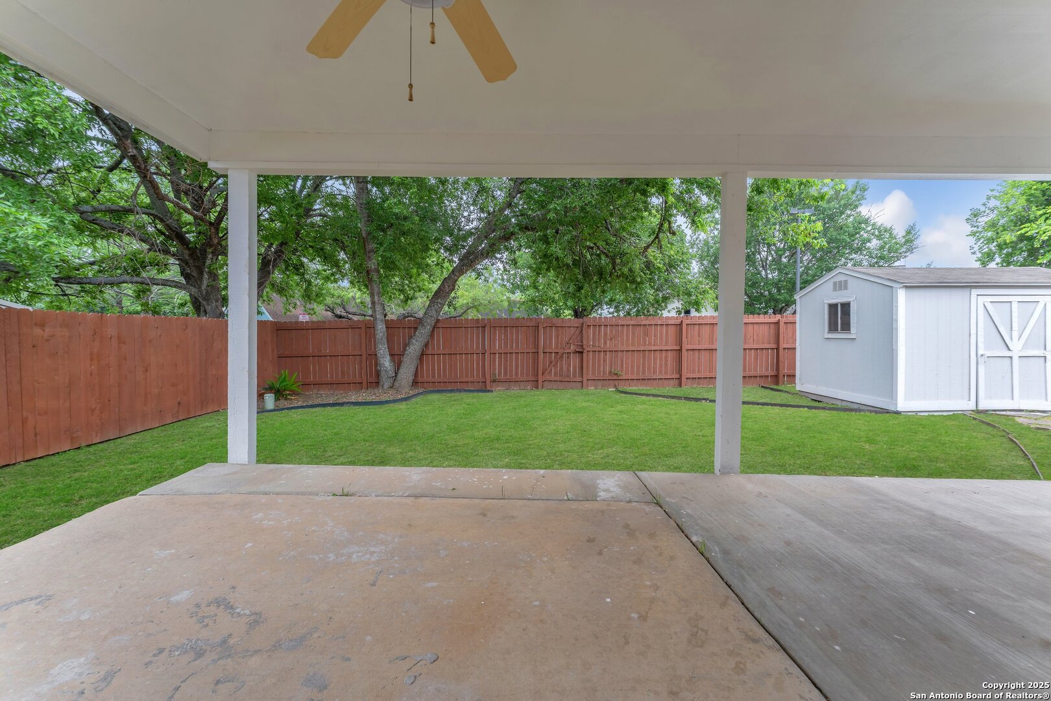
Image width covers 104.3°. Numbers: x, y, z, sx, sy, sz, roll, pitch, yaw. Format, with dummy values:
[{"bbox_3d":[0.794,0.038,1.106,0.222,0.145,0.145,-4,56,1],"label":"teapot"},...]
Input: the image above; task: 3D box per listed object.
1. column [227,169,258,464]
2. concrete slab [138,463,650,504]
[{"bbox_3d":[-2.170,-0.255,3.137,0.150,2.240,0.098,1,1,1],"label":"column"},{"bbox_3d":[-0.784,0.940,2.772,3.200,0.100,0.610,1,1,1],"label":"concrete slab"}]

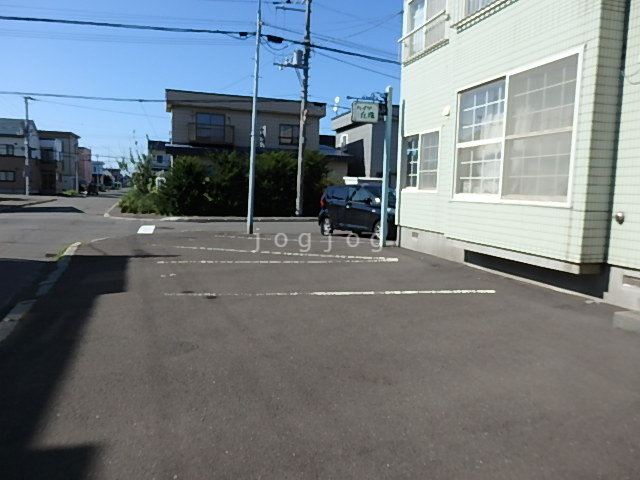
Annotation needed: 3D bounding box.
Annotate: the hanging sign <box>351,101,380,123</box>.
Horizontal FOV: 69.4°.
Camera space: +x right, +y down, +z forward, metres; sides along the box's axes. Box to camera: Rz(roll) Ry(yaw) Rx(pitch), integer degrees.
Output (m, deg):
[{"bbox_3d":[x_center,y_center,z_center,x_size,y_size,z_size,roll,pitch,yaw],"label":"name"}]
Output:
[{"bbox_3d":[1.090,-3.069,11.193,0.640,0.480,0.140,0,6,-16],"label":"hanging sign"}]

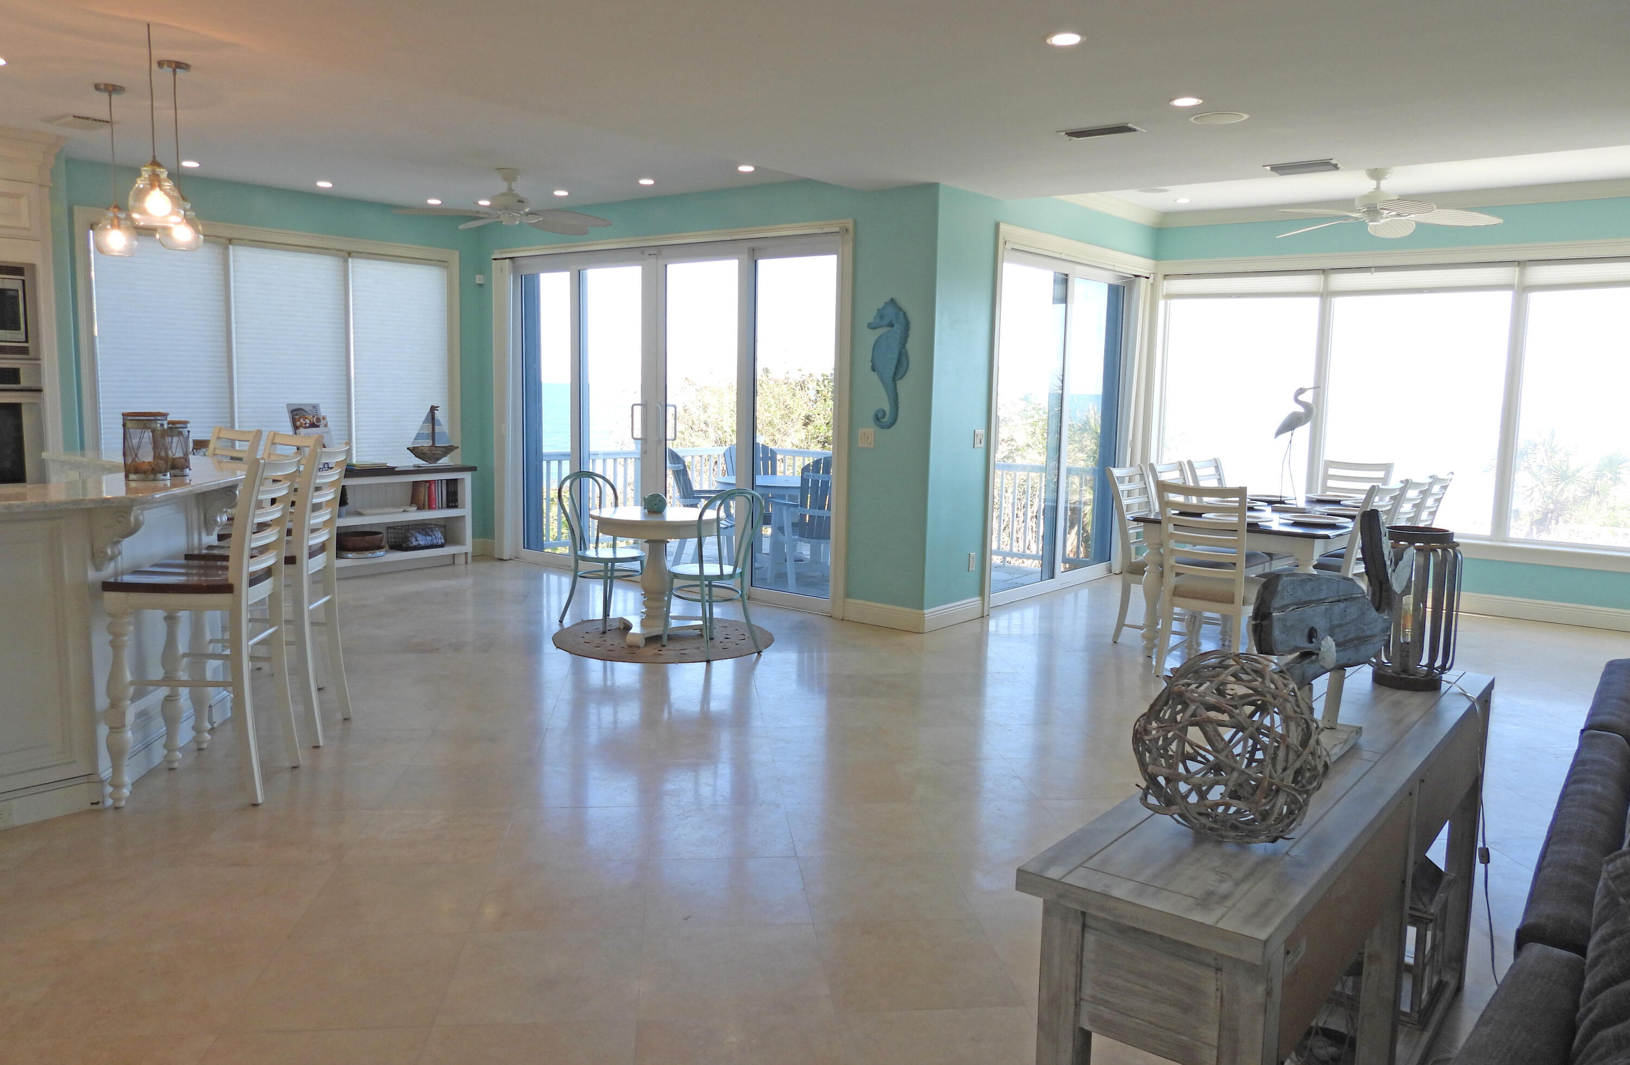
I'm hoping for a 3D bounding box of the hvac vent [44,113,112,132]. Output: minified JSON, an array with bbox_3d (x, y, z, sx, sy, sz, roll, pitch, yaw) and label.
[{"bbox_3d":[-3.887,-2.159,5.964,0.350,0.030,0.210,7,9,37],"label":"hvac vent"}]

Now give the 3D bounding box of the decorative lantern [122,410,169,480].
[{"bbox_3d":[-2.533,-0.324,4.292,0.177,0.245,0.177,-3,8,-30],"label":"decorative lantern"}]

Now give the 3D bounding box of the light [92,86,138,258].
[{"bbox_3d":[-2.946,-1.518,4.756,0.178,0.681,0.178,-3,8,-30],"label":"light"}]

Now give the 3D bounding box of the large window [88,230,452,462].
[{"bbox_3d":[-3.773,-1.230,8.241,0.100,1.680,2.660,7,9,37],"label":"large window"}]

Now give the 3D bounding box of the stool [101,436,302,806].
[{"bbox_3d":[-2.117,0.320,3.962,0.535,1.187,0.455,0,7,-7],"label":"stool"}]

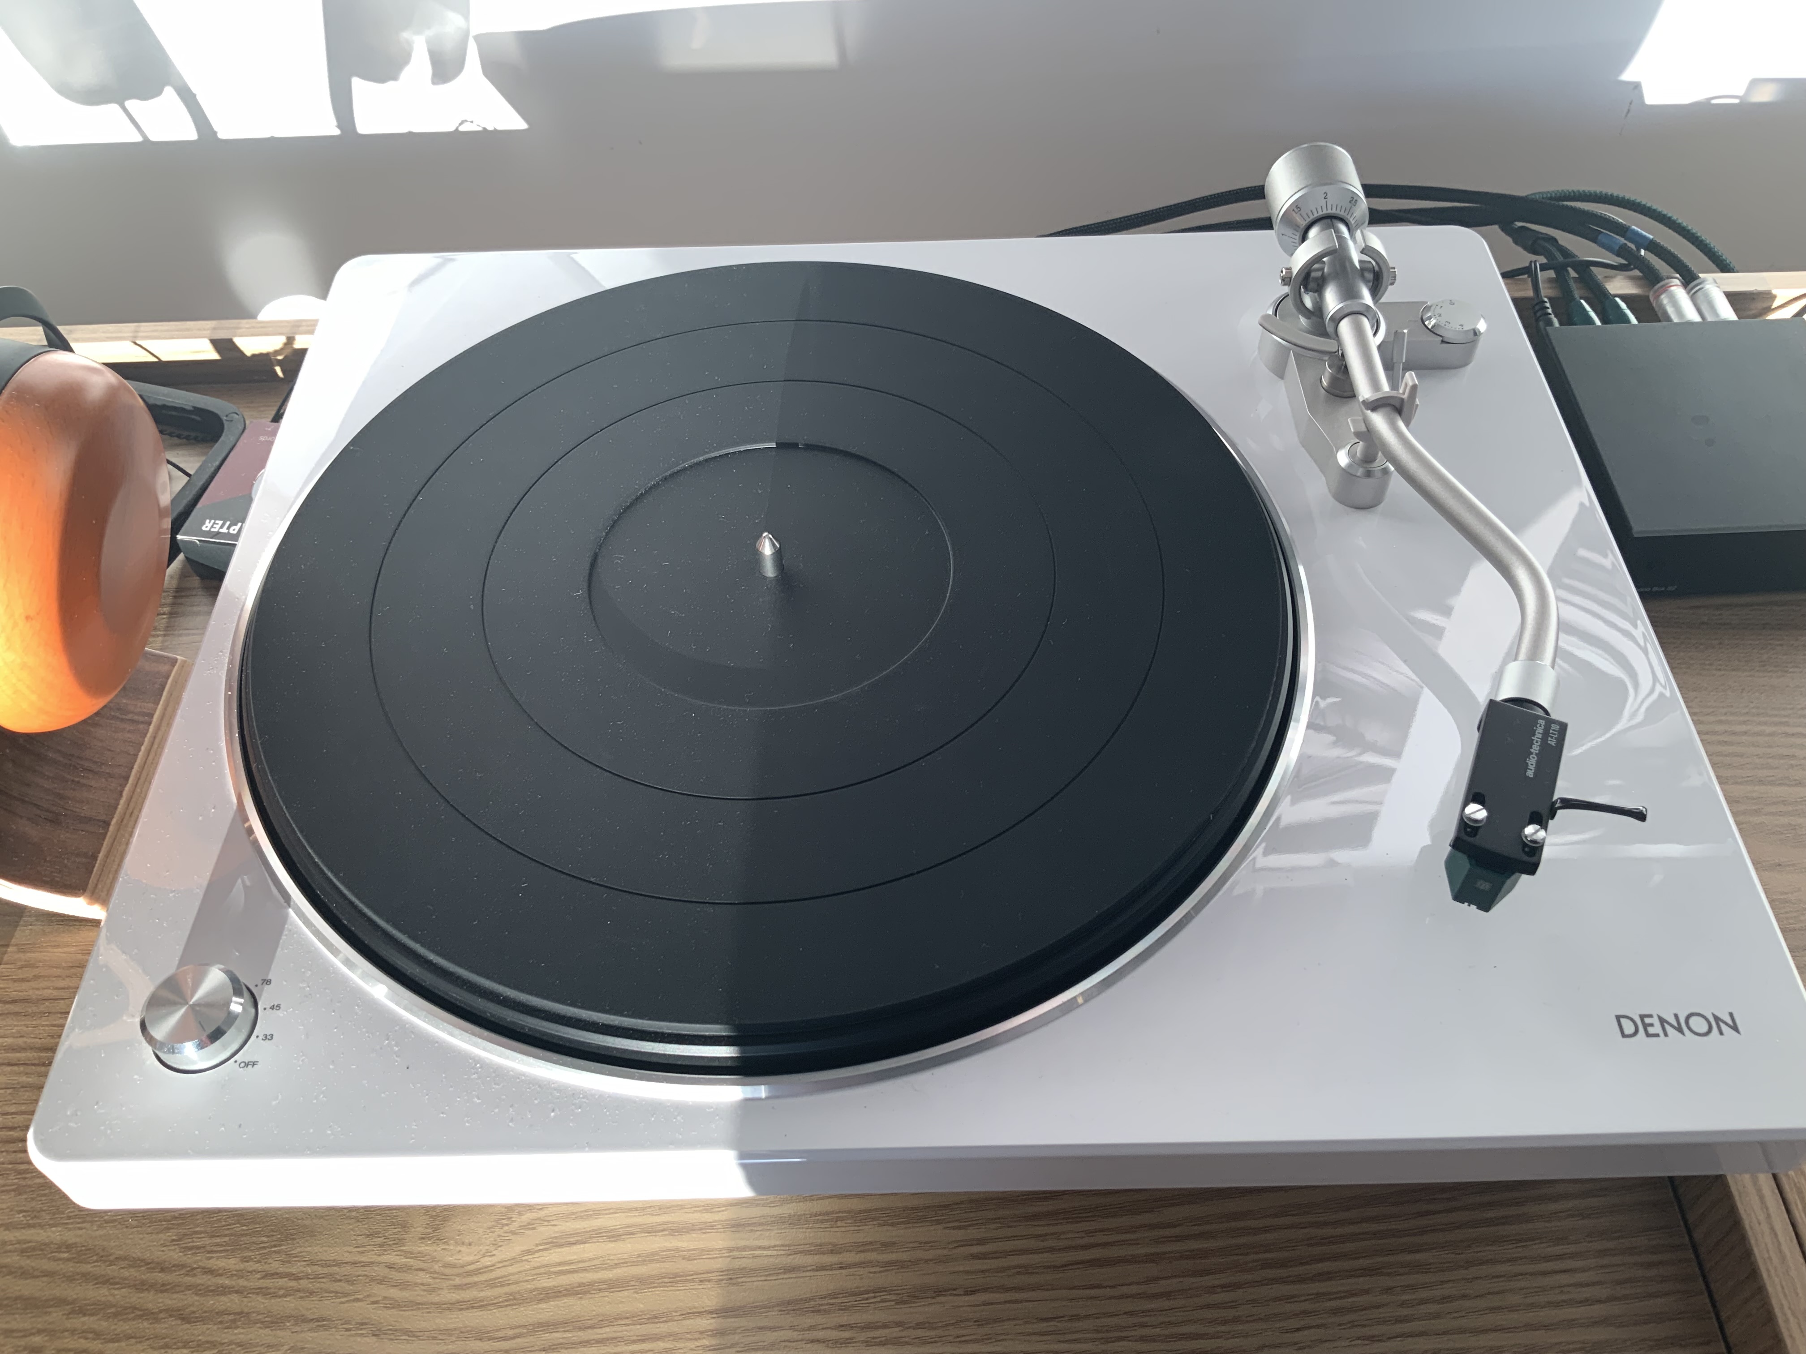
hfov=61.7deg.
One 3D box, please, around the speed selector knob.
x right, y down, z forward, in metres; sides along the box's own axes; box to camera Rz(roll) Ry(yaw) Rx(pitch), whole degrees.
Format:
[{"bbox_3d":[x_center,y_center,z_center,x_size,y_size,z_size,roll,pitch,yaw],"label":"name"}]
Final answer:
[{"bbox_3d":[-0.168,0.080,0.360,0.025,0.010,0.025,-1,51,1],"label":"speed selector knob"}]

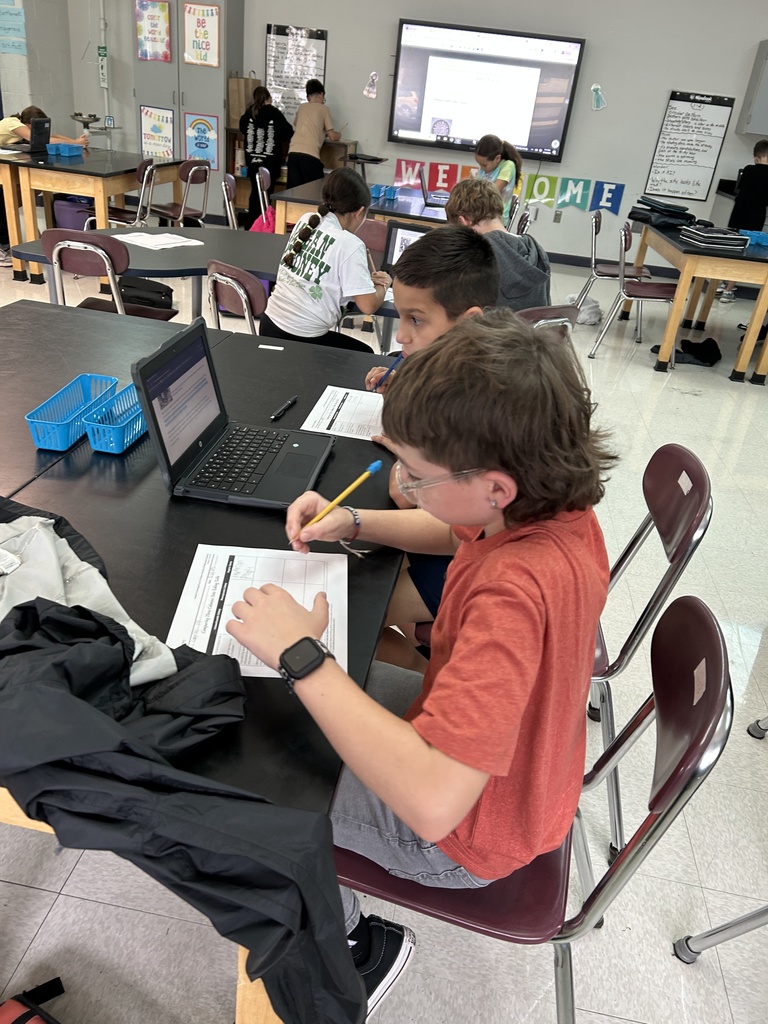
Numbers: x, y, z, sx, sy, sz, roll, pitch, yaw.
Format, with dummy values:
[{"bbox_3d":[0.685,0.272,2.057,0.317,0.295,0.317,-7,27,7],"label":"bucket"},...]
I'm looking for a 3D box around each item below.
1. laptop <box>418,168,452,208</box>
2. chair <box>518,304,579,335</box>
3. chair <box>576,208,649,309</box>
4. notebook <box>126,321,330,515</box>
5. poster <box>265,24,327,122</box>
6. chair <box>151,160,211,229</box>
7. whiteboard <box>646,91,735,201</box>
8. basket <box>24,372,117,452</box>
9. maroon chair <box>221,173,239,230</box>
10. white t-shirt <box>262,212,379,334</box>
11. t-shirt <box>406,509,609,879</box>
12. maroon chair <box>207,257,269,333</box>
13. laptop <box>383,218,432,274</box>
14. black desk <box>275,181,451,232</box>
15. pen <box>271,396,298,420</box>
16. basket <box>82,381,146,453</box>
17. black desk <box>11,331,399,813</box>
[{"bbox_3d":[0.390,-2.192,5.221,0.260,0.220,0.305,8,28,3],"label":"laptop"},{"bbox_3d":[0.388,-0.407,2.822,0.475,0.820,0.560,-11,33,-30],"label":"chair"},{"bbox_3d":[1.668,-1.716,5.601,0.560,0.820,0.480,12,28,9],"label":"chair"},{"bbox_3d":[-0.234,-0.169,1.310,0.274,0.223,0.315,8,28,3],"label":"notebook"},{"bbox_3d":[-0.893,-4.304,7.683,0.610,0.910,0.020,10,28,5],"label":"poster"},{"bbox_3d":[-1.530,-2.149,5.606,0.560,0.820,0.475,16,30,17],"label":"chair"},{"bbox_3d":[3.034,-3.616,7.644,0.610,0.930,0.030,10,28,5],"label":"whiteboard"},{"bbox_3d":[-0.576,-0.188,1.442,0.081,0.059,0.261,7,28,0],"label":"basket"},{"bbox_3d":[-0.844,-1.773,5.068,0.560,0.820,0.475,4,28,-5],"label":"maroon chair"},{"bbox_3d":[-0.212,-0.835,2.747,0.320,0.450,0.410,-12,34,-32],"label":"white t-shirt"},{"bbox_3d":[0.179,0.213,1.003,0.290,0.470,0.400,12,29,10],"label":"t-shirt"},{"bbox_3d":[-0.391,-0.515,2.841,0.560,0.820,0.475,-18,37,-38],"label":"maroon chair"},{"bbox_3d":[0.119,-1.045,3.148,0.305,0.222,0.245,14,28,13],"label":"laptop"},{"bbox_3d":[-0.006,-1.786,5.341,1.230,0.755,1.510,10,28,5],"label":"black desk"},{"bbox_3d":[-0.207,-0.222,1.614,0.014,0.012,0.141,13,29,11],"label":"pen"},{"bbox_3d":[-0.477,-0.185,1.460,0.080,0.058,0.261,9,28,5],"label":"basket"},{"bbox_3d":[-0.271,0.240,1.549,0.615,0.747,1.510,10,28,6],"label":"black desk"}]

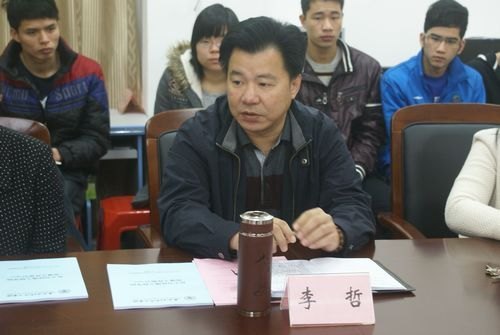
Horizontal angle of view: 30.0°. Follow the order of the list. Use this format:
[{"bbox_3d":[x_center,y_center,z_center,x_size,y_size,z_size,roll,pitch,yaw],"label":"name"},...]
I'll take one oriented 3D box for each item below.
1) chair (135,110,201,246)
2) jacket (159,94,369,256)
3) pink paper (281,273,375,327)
[{"bbox_3d":[-0.011,0.392,2.585,0.576,1.022,0.595,-1,12,-14],"label":"chair"},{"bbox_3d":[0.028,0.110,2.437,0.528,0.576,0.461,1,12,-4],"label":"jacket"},{"bbox_3d":[0.159,0.259,1.884,0.171,0.091,0.098,-1,12,-10],"label":"pink paper"}]

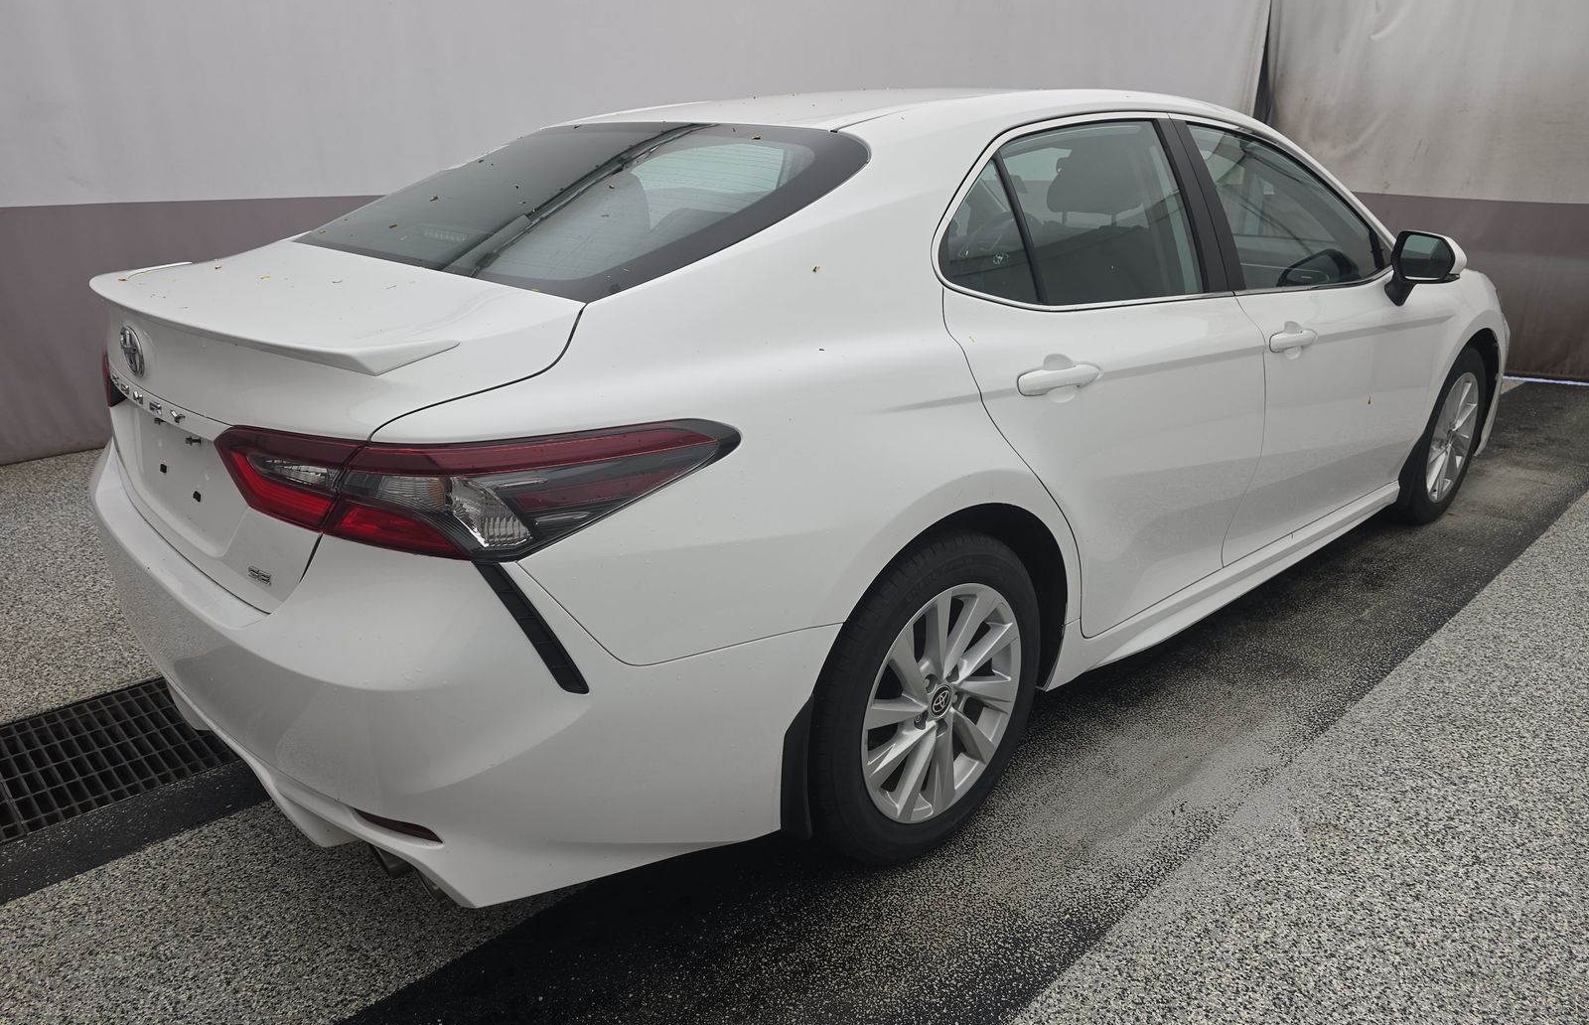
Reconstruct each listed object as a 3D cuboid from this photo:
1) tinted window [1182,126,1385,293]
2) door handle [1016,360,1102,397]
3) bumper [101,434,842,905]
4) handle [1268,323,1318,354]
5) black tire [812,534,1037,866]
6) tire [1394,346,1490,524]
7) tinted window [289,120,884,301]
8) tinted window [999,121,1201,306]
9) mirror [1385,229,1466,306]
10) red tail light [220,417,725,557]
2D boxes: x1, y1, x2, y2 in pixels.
[{"bbox_3d":[1.331,-0.809,2.799,0.930,0.440,0.070,-17,4,-40],"label":"tinted window"},{"bbox_3d":[0.484,-0.243,1.929,0.255,0.057,0.050,-17,26,-40],"label":"door handle"},{"bbox_3d":[-0.825,0.123,2.112,0.810,0.610,1.820,-17,26,-40],"label":"bumper"},{"bbox_3d":[1.219,-0.416,2.579,0.255,0.055,0.050,-17,26,-40],"label":"handle"},{"bbox_3d":[0.224,0.337,2.056,0.660,0.660,0.220,-17,26,-40],"label":"black tire"},{"bbox_3d":[2.305,-0.290,3.860,0.660,0.660,0.220,-17,26,-40],"label":"tire"},{"bbox_3d":[-0.489,-0.659,2.158,0.760,0.095,1.250,-37,37,-29],"label":"tinted window"},{"bbox_3d":[0.659,-0.632,2.215,0.635,0.400,0.050,-17,4,-40],"label":"tinted window"},{"bbox_3d":[1.770,-0.679,2.963,0.170,0.200,0.210,-17,26,-40],"label":"mirror"},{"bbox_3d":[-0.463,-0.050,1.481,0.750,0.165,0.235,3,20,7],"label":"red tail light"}]

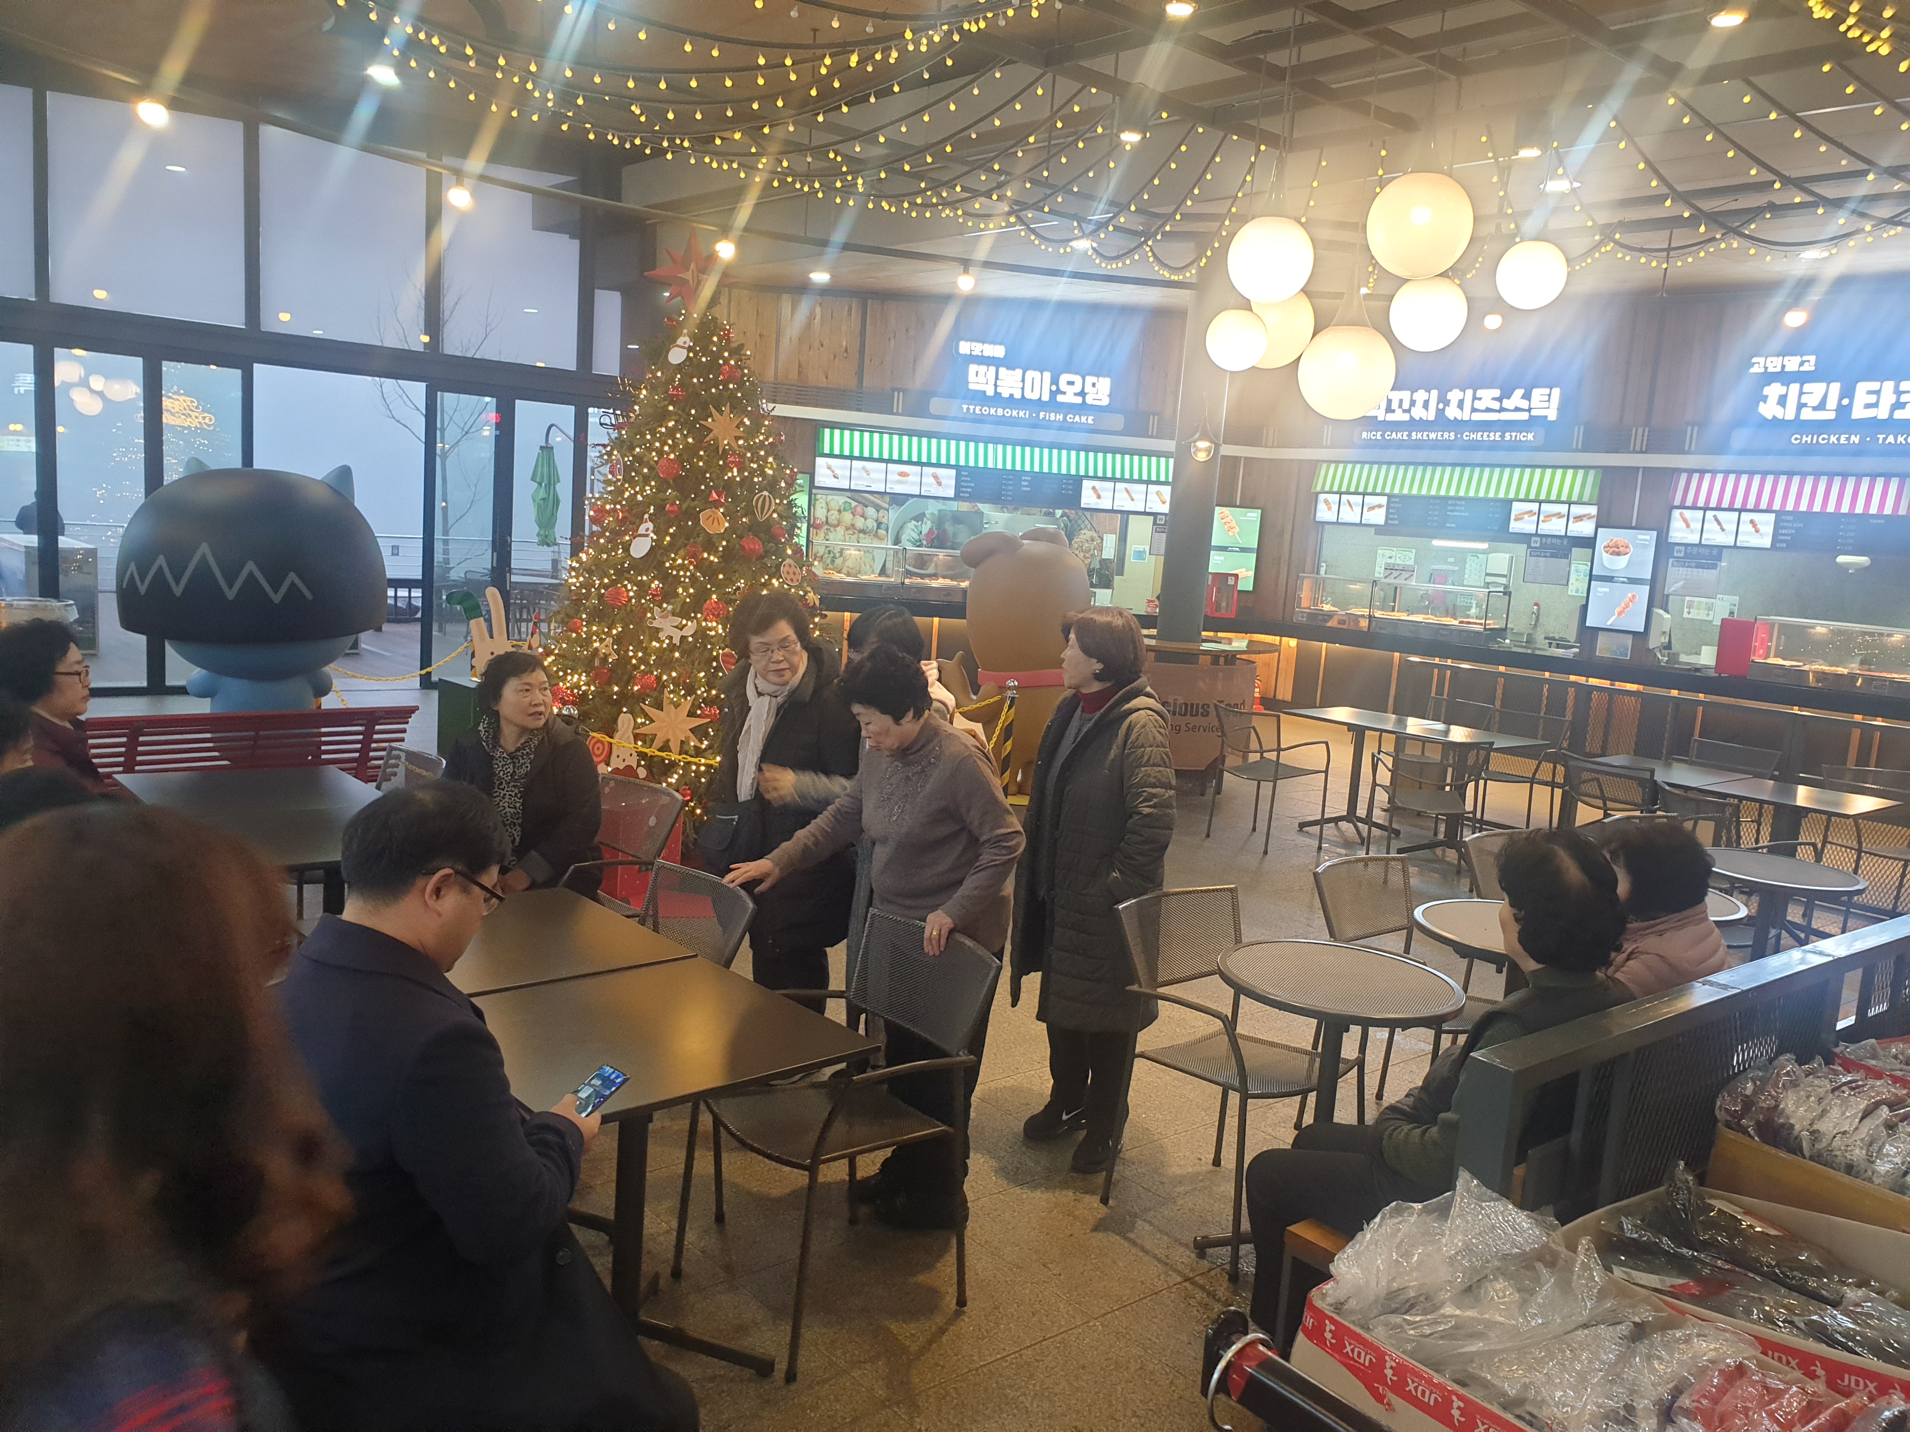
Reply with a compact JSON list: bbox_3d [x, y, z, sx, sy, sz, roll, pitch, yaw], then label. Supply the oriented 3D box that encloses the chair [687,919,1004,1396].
[{"bbox_3d":[-0.276,0.947,3.343,0.545,0.845,0.535,-3,10,-40],"label":"chair"}]

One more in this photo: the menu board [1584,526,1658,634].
[{"bbox_3d":[6.065,-1.228,13.049,0.530,0.940,0.080,11,10,41],"label":"menu board"}]

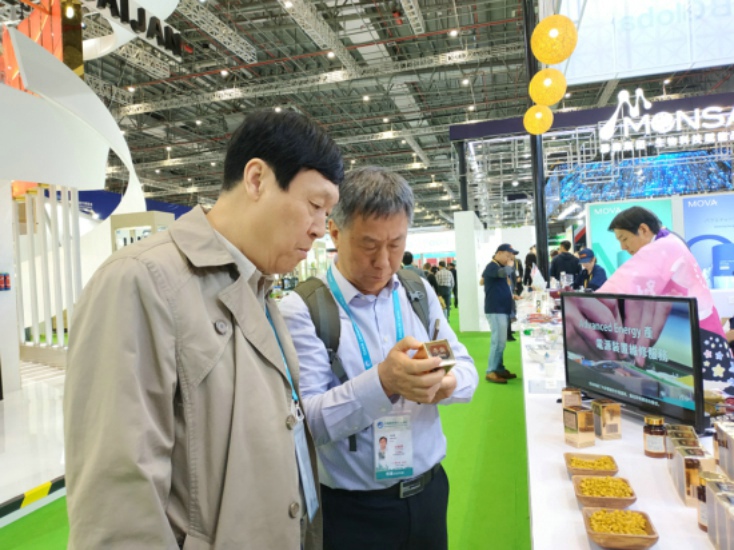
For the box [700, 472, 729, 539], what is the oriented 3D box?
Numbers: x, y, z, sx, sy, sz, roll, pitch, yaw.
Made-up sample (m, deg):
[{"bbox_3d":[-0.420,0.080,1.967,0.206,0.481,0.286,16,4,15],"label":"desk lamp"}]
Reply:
[{"bbox_3d":[0.570,0.377,0.815,0.049,0.089,0.049,-4,-1,18],"label":"box"}]

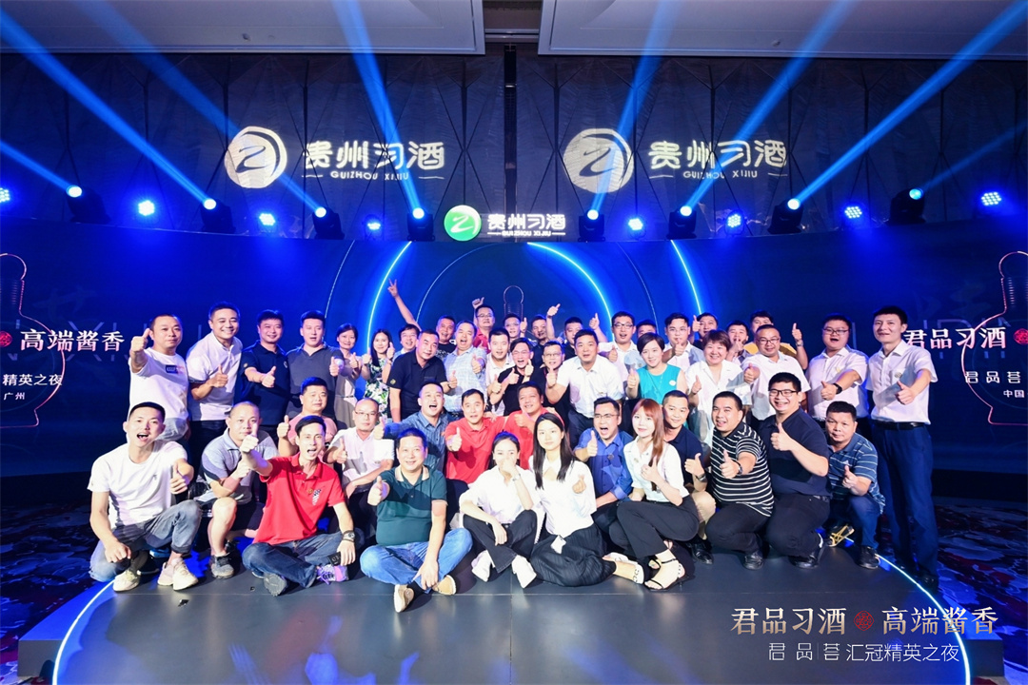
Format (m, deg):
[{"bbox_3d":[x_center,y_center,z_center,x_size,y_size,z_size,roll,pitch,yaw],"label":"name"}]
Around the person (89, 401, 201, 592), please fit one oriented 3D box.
[{"bbox_3d":[-2.125,0.829,2.811,0.600,1.000,0.620,2,-4,-27],"label":"person"}]

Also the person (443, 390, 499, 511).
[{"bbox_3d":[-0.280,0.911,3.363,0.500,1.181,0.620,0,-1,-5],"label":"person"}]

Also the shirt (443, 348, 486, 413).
[{"bbox_3d":[-0.393,0.309,3.889,0.440,0.549,0.300,0,-1,-5],"label":"shirt"}]

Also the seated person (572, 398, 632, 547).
[{"bbox_3d":[0.651,0.952,3.512,0.500,1.060,0.620,0,-3,8],"label":"seated person"}]

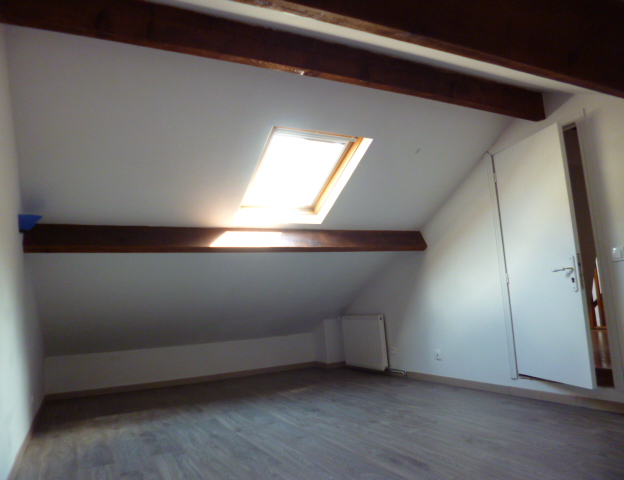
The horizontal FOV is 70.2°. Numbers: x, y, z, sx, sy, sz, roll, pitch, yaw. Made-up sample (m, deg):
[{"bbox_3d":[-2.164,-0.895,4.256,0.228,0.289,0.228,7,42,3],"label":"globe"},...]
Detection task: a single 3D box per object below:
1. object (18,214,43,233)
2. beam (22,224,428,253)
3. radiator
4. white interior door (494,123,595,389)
[{"bbox_3d":[-1.713,-0.089,2.718,0.125,0.100,0.210,0,-9,-28],"label":"object"},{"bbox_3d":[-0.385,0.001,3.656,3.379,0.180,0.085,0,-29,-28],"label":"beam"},{"bbox_3d":[0.615,1.187,5.229,0.090,0.603,0.774,0,-9,-28],"label":"radiator"},{"bbox_3d":[1.650,0.126,3.223,0.045,1.795,0.713,-1,-8,-16],"label":"white interior door"}]

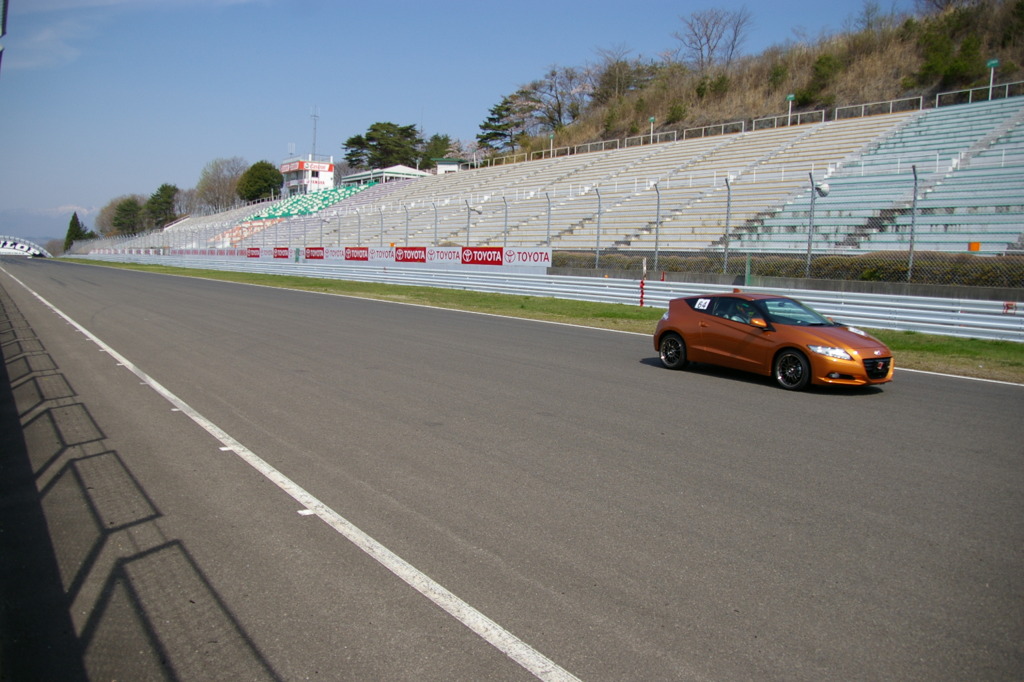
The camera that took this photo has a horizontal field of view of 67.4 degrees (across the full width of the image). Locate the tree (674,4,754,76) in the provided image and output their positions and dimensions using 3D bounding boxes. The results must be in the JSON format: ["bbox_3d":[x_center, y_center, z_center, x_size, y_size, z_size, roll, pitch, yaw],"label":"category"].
[{"bbox_3d":[23.104,-34.175,88.721,8.800,8.600,8.000,2,7,14],"label":"tree"}]

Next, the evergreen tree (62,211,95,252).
[{"bbox_3d":[-138.960,-34.753,246.142,9.300,14.000,8.800,-3,7,-29],"label":"evergreen tree"}]

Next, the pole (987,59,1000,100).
[{"bbox_3d":[27.484,-14.912,44.093,0.250,2.450,0.600,-4,8,-35],"label":"pole"}]

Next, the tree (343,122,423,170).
[{"bbox_3d":[-24.115,-33.576,143.191,15.000,14.000,13.000,0,7,-9],"label":"tree"}]

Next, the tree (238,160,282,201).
[{"bbox_3d":[-58.014,-36.040,176.764,11.200,10.600,10.800,-1,7,-18],"label":"tree"}]

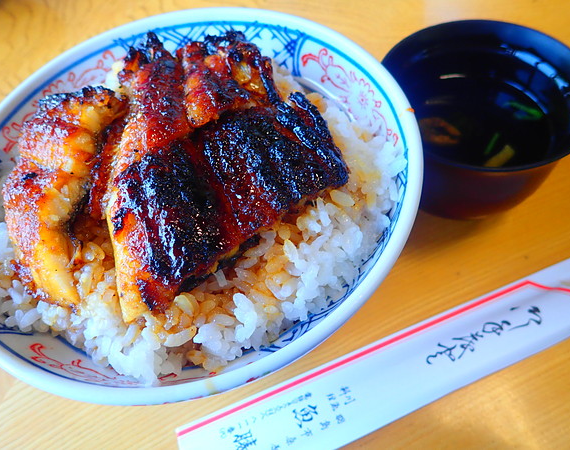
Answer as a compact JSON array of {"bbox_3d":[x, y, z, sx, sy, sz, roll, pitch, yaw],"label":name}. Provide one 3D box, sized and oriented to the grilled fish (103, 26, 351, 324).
[{"bbox_3d":[-0.034,-0.041,0.186,0.087,0.031,0.139,-20,60,-5],"label":"grilled fish"}]

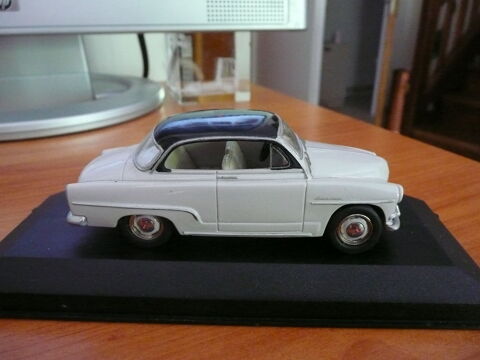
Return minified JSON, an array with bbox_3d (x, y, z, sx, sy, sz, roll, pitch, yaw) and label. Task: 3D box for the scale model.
[{"bbox_3d":[-0.002,-0.003,0.116,0.095,0.035,0.036,1,24,2],"label":"scale model"}]

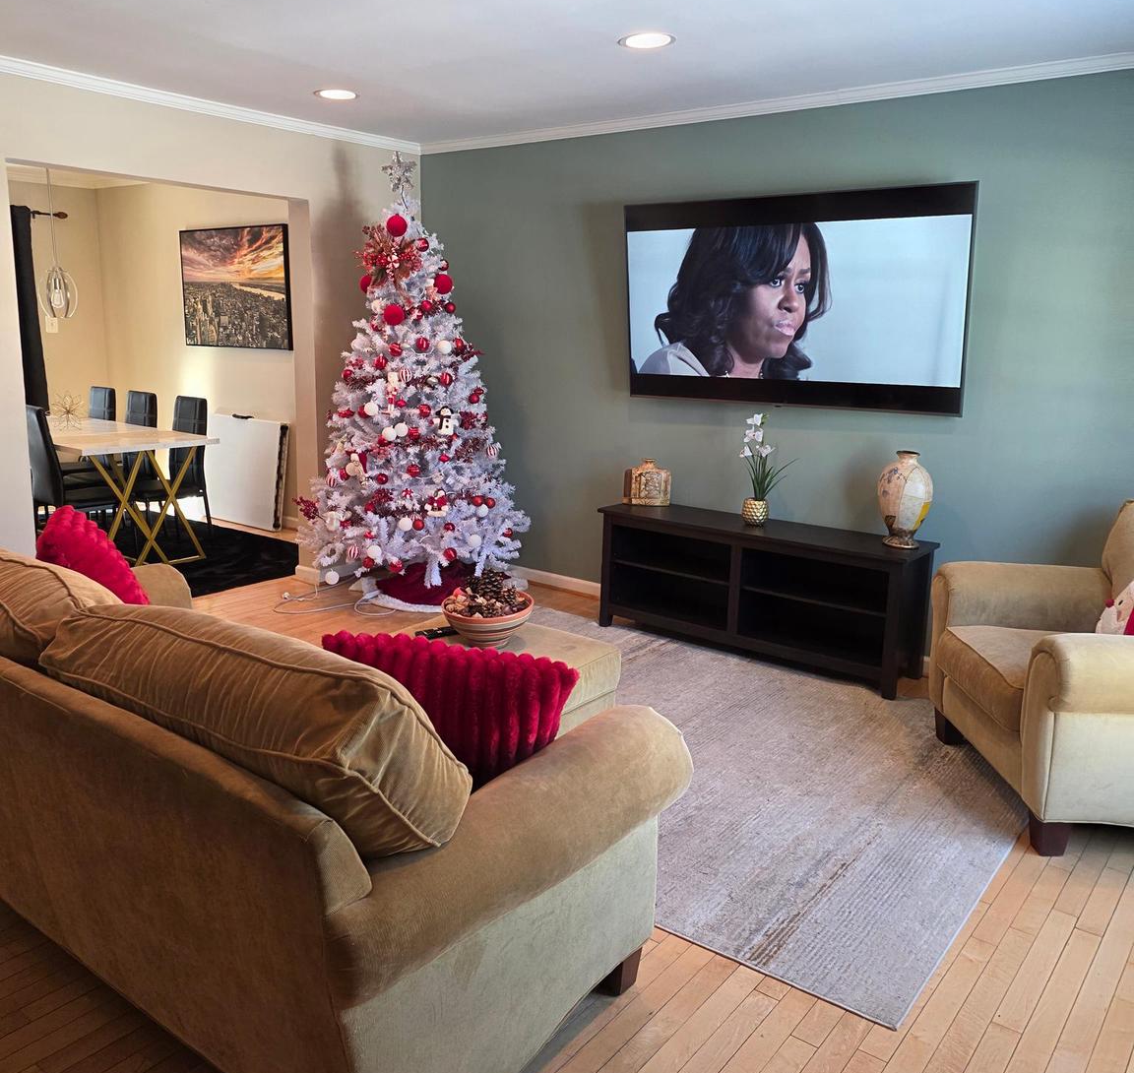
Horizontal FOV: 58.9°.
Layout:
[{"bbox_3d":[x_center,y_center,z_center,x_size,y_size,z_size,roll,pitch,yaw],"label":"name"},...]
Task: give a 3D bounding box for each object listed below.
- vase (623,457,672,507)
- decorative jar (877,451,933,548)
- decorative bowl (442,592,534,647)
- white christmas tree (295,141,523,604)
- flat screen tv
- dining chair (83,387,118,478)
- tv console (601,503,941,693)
[{"bbox_3d":[0.387,-0.269,4.884,0.205,0.222,0.120,0,12,-5],"label":"vase"},{"bbox_3d":[1.369,-0.151,4.066,0.225,0.373,0.225,5,13,18],"label":"decorative jar"},{"bbox_3d":[-0.252,0.268,3.175,0.288,0.125,0.288,0,12,-5],"label":"decorative bowl"},{"bbox_3d":[-0.792,-0.779,5.124,1.170,2.240,1.170,-1,12,-9],"label":"white christmas tree"},{"bbox_3d":[0.947,-1.019,4.374,1.560,0.897,0.060,9,22,34],"label":"flat screen tv"},{"bbox_3d":[-3.302,-0.516,6.759,0.430,0.940,0.520,10,15,36],"label":"dining chair"},{"bbox_3d":[0.838,0.237,4.488,1.480,0.585,0.370,10,15,36],"label":"tv console"}]

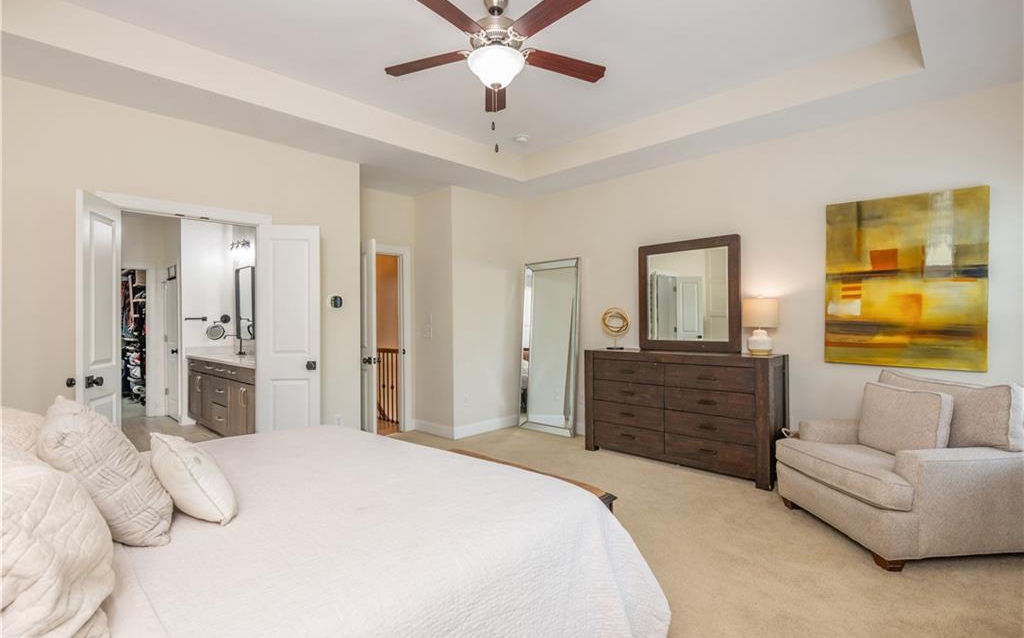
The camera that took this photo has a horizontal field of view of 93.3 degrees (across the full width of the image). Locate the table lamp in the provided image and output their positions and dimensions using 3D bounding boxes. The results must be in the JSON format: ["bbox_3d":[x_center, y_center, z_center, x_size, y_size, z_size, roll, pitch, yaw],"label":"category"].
[{"bbox_3d":[1.968,0.054,3.831,0.245,0.470,0.245,-1,0,44],"label":"table lamp"}]

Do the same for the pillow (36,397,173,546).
[{"bbox_3d":[-1.221,0.433,1.442,0.480,0.470,0.180,-1,28,42],"label":"pillow"}]

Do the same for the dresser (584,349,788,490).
[{"bbox_3d":[1.482,0.783,4.311,1.645,0.977,0.497,-1,0,44],"label":"dresser"}]

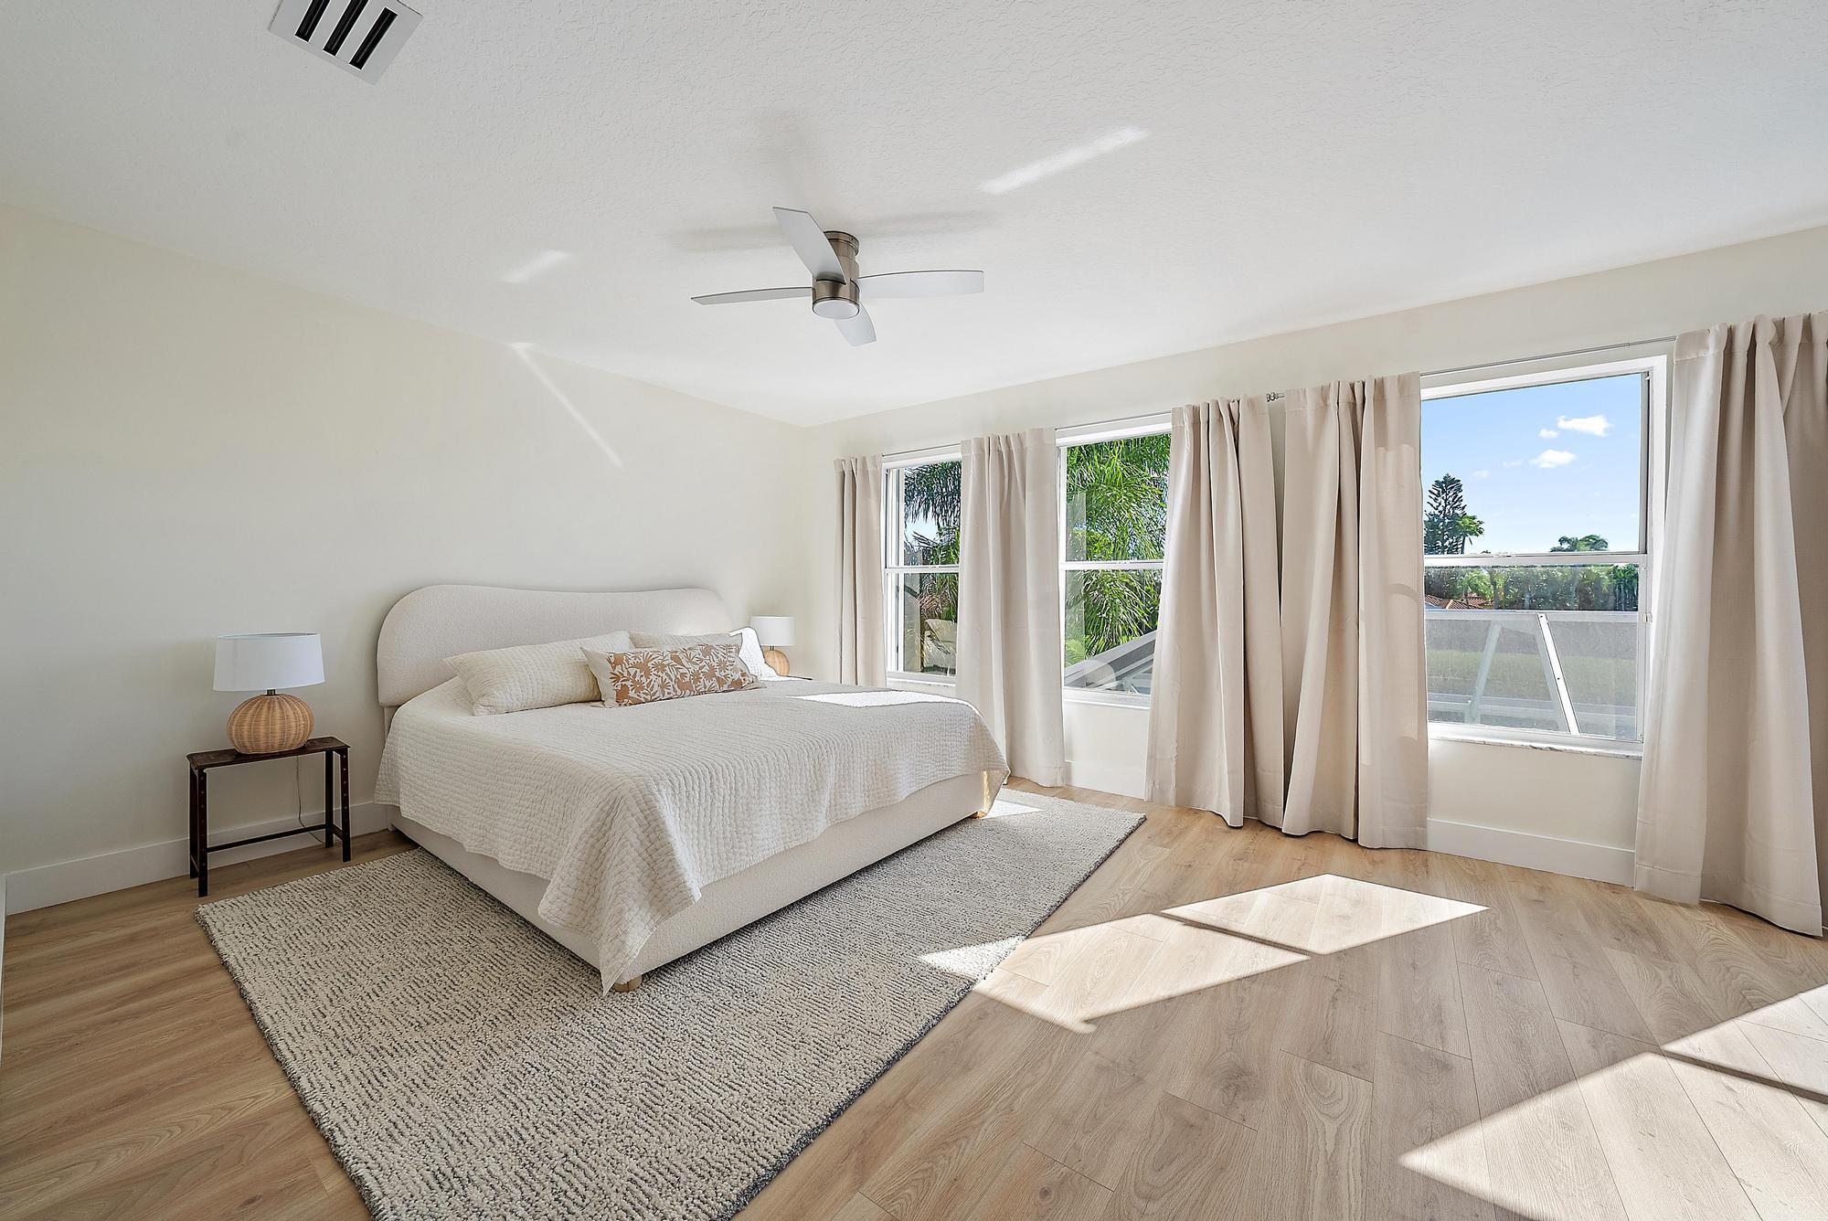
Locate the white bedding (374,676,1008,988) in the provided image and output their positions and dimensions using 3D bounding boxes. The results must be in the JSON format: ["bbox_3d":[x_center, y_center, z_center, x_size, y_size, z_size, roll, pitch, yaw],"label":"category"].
[{"bbox_3d":[-1.020,0.720,3.341,2.150,0.637,2.170,1,2,37],"label":"white bedding"}]

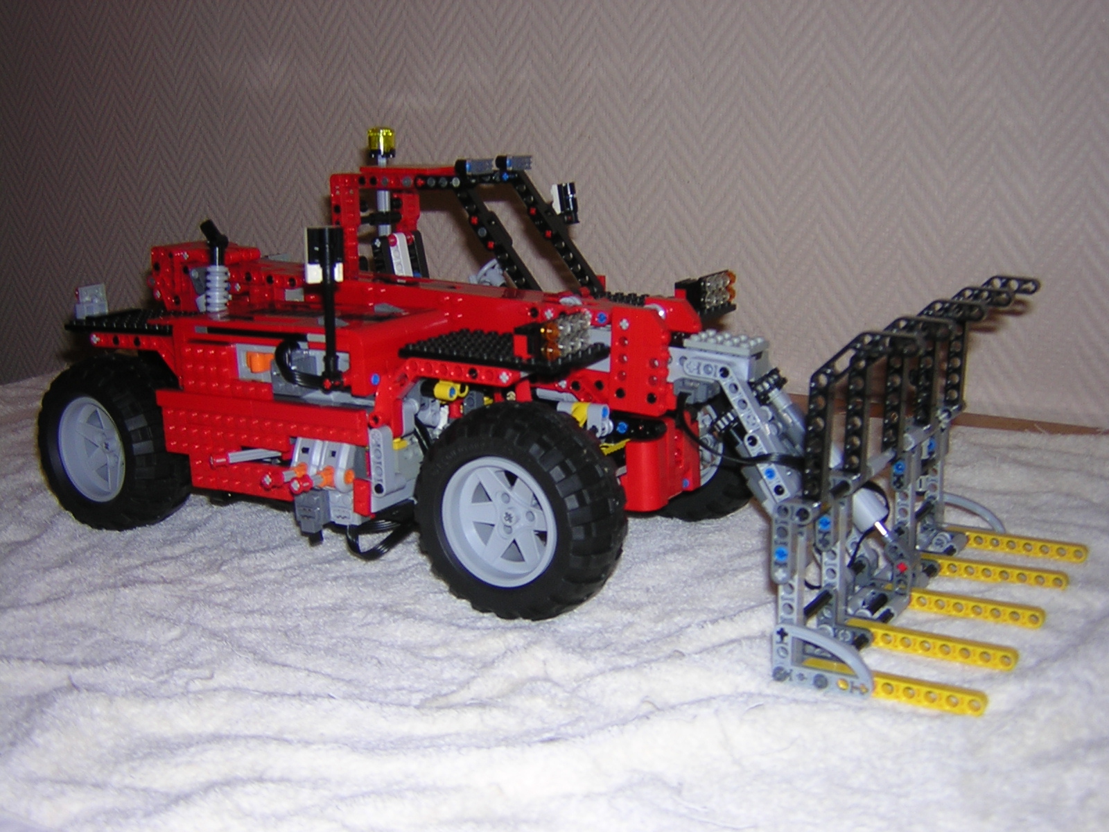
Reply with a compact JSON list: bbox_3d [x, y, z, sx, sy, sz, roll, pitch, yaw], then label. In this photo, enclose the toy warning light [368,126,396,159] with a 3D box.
[{"bbox_3d":[-0.102,-0.162,0.760,0.016,0.018,0.016,-1,12,0],"label":"toy warning light"}]

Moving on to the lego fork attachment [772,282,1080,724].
[{"bbox_3d":[0.172,0.018,0.551,0.082,0.143,0.214,6,14,32],"label":"lego fork attachment"}]

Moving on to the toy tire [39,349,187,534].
[{"bbox_3d":[-0.241,0.015,0.708,0.095,0.095,0.044,7,14,34],"label":"toy tire"}]

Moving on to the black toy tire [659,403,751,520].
[{"bbox_3d":[0.077,0.011,0.704,0.095,0.095,0.044,7,14,32],"label":"black toy tire"}]

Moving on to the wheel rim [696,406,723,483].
[{"bbox_3d":[0.077,0.011,0.704,0.058,0.058,0.036,7,14,32],"label":"wheel rim"}]

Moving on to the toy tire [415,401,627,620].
[{"bbox_3d":[-0.015,0.042,0.564,0.095,0.095,0.044,5,14,28],"label":"toy tire"}]

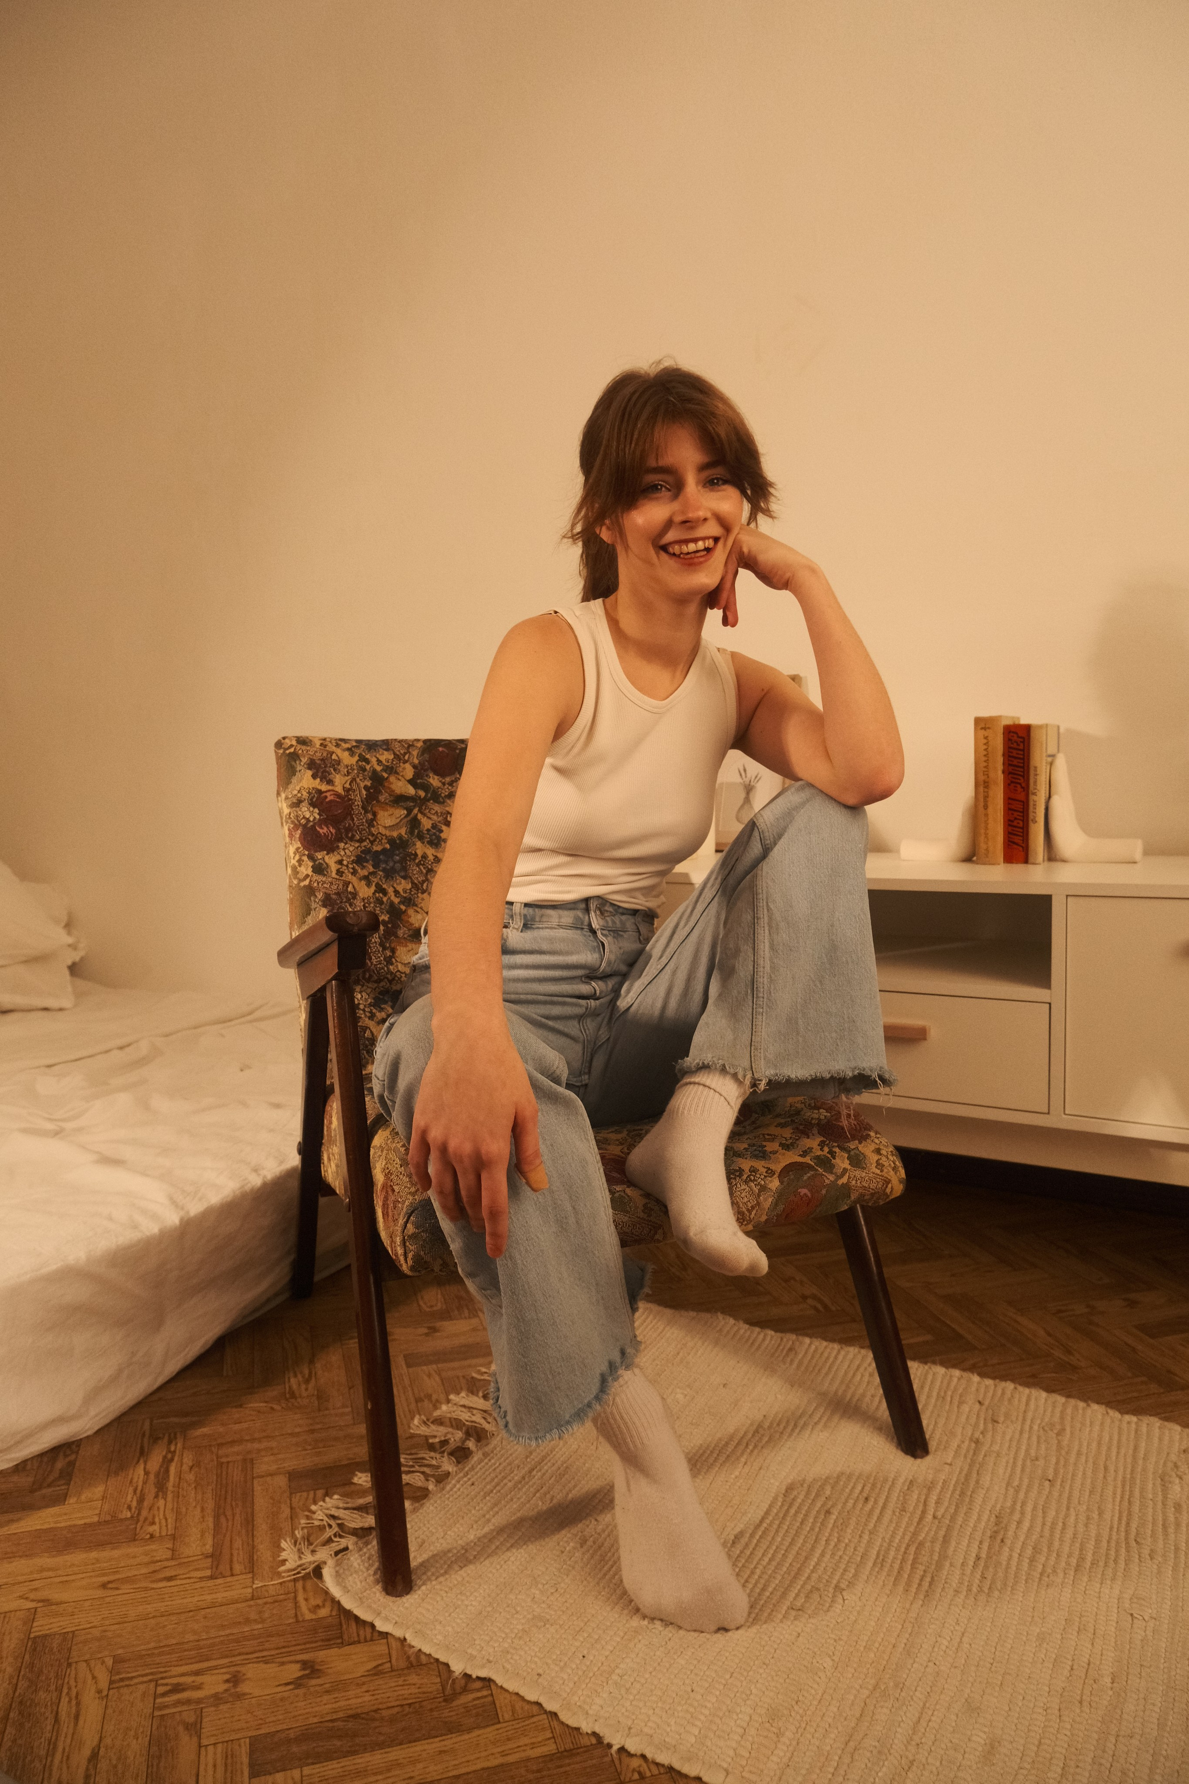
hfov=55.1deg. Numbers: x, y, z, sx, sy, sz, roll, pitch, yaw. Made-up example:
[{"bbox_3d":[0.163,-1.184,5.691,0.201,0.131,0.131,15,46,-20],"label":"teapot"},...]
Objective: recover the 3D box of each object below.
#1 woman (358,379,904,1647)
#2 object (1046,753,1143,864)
[{"bbox_3d":[-0.008,0.029,1.198,0.465,1.155,0.610,-4,6,-22],"label":"woman"},{"bbox_3d":[0.732,-0.121,1.660,0.120,0.161,0.072,2,7,33],"label":"object"}]

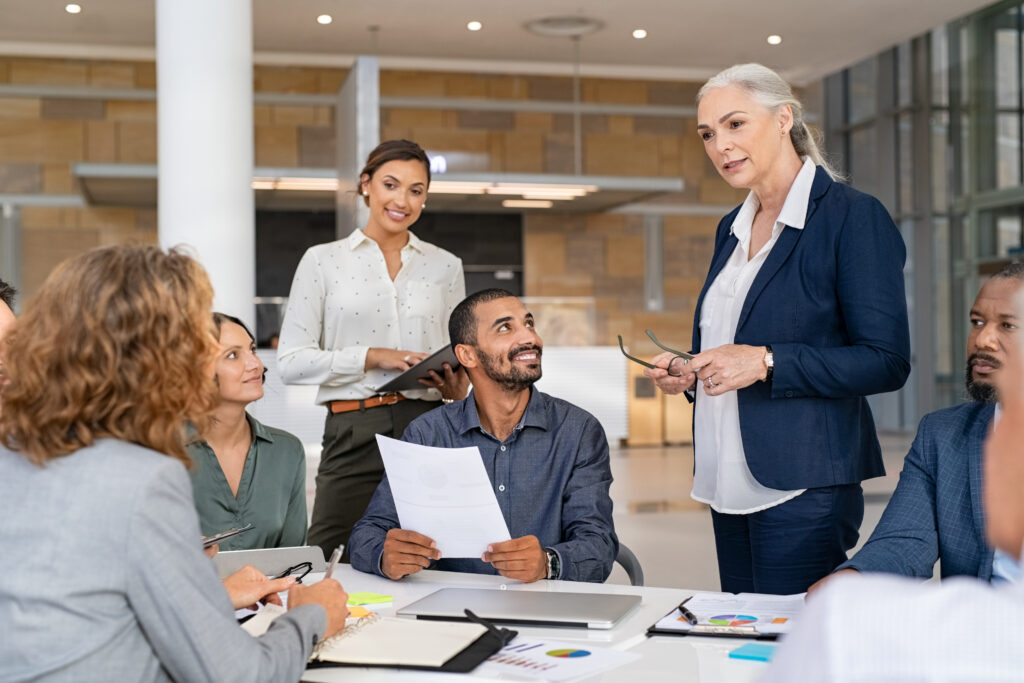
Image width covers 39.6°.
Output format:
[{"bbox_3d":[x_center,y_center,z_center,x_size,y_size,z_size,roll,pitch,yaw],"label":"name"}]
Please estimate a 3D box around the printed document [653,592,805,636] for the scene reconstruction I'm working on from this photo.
[{"bbox_3d":[0.367,0.443,2.316,0.210,0.006,0.297,0,0,17],"label":"printed document"}]

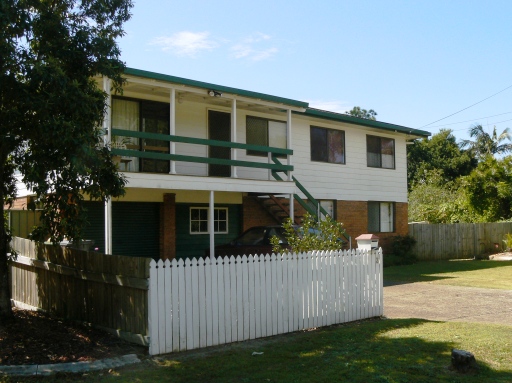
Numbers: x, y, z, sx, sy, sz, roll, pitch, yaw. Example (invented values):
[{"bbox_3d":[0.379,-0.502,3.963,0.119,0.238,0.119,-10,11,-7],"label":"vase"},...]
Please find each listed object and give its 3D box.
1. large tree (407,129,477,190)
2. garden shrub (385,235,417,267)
[{"bbox_3d":[10.101,-0.065,30.907,4.800,6.710,4.800,2,-5,-42],"label":"large tree"},{"bbox_3d":[5.408,2.175,21.004,1.150,1.200,1.100,2,-5,-42],"label":"garden shrub"}]

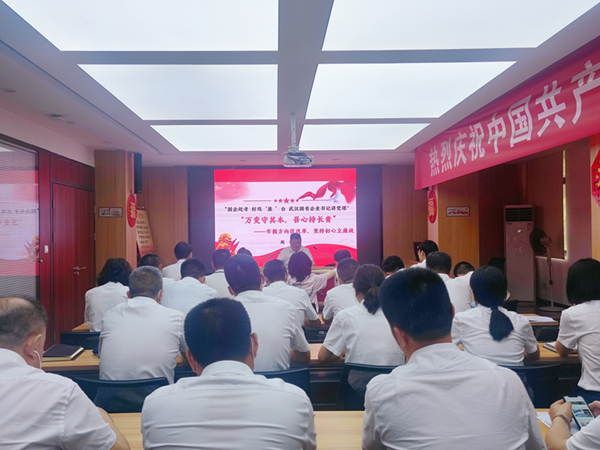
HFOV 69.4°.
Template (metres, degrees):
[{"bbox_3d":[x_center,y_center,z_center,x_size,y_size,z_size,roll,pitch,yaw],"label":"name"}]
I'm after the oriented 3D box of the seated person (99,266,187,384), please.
[{"bbox_3d":[-0.754,0.846,2.256,0.490,1.283,0.740,-1,-1,-1],"label":"seated person"}]

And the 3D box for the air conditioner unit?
[{"bbox_3d":[4.358,0.557,8.631,0.510,1.891,0.380,-1,-1,18],"label":"air conditioner unit"}]

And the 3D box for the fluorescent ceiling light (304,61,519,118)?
[{"bbox_3d":[0.954,-1.367,4.531,1.667,0.060,1.760,-1,-1,-3],"label":"fluorescent ceiling light"}]

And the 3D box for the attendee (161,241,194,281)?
[{"bbox_3d":[-1.173,0.816,4.412,0.480,1.300,0.700,-1,-1,7],"label":"attendee"}]

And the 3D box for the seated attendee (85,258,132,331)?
[{"bbox_3d":[-1.211,0.834,3.048,0.450,1.208,0.700,-1,-1,0],"label":"seated attendee"}]

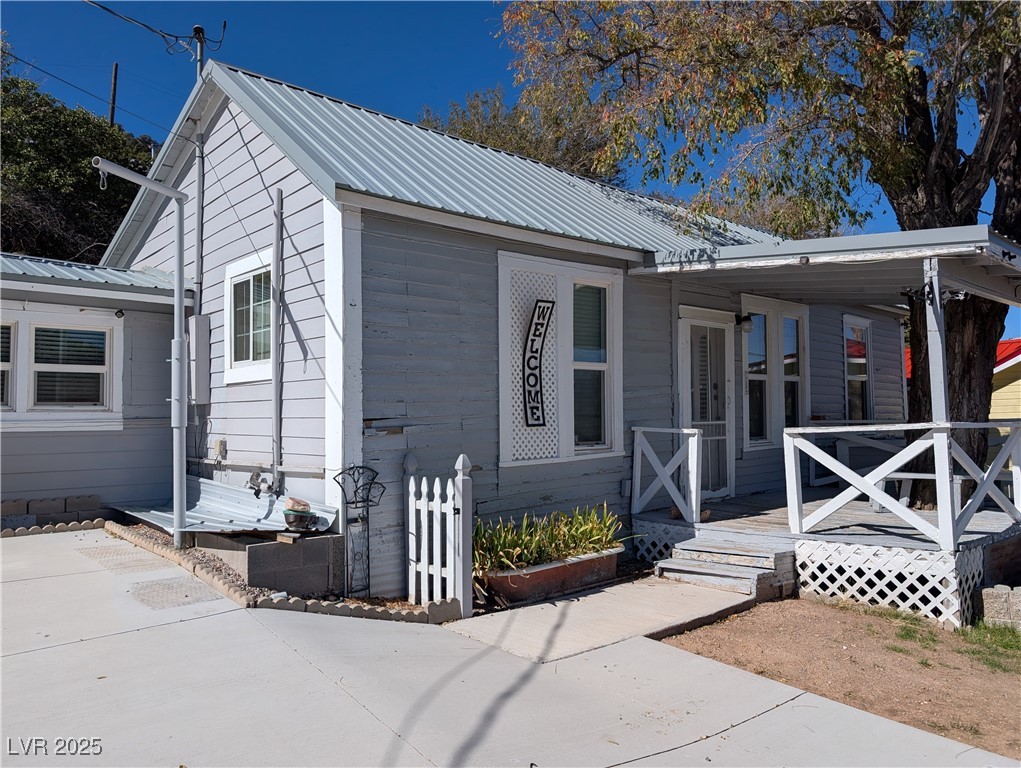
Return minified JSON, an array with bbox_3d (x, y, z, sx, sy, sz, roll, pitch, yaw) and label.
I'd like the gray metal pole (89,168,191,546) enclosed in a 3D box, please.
[{"bbox_3d":[-2.930,-0.142,5.674,0.150,3.080,0.945,-1,-2,17],"label":"gray metal pole"}]

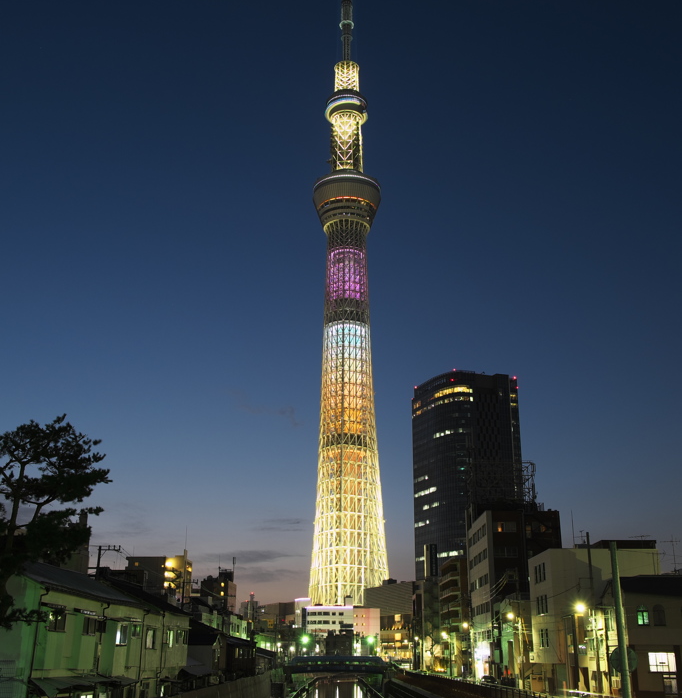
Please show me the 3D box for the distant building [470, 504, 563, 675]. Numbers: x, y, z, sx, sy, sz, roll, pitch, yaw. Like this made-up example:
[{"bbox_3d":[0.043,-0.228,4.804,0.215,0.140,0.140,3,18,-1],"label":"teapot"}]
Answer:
[{"bbox_3d":[22.701,32.330,115.478,8.800,20.300,17.500,0,-19,1],"label":"distant building"}]

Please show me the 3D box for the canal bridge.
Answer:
[{"bbox_3d":[-0.918,72.100,201.502,24.000,4.200,10.000,0,-19,0],"label":"canal bridge"}]

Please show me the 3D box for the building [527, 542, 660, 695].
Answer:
[{"bbox_3d":[22.520,23.812,78.267,9.300,12.300,8.600,0,-19,1],"label":"building"}]

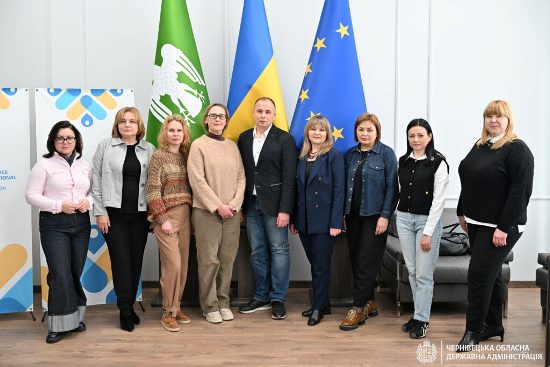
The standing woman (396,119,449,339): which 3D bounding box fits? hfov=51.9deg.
[{"bbox_3d":[1.104,0.328,4.236,0.410,1.607,0.320,2,4,30],"label":"standing woman"}]

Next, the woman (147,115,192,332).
[{"bbox_3d":[-0.826,0.294,4.427,0.410,1.652,0.340,-2,4,-25],"label":"woman"}]

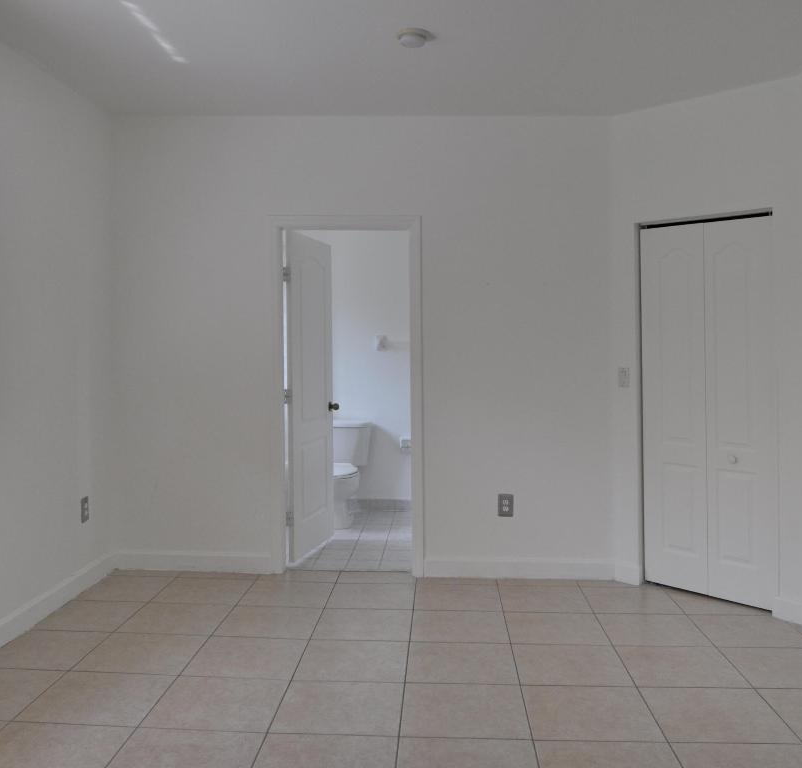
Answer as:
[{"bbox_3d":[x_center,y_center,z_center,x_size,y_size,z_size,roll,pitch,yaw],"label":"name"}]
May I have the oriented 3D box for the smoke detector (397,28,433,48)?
[{"bbox_3d":[0.051,-1.540,3.439,0.138,0.045,0.138,0,1,3],"label":"smoke detector"}]

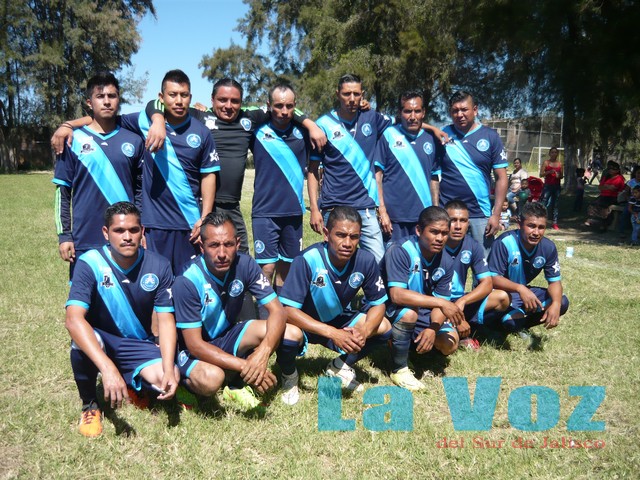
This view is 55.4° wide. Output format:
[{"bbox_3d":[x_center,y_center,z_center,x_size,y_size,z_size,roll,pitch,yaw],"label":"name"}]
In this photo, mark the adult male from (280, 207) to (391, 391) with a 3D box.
[{"bbox_3d":[0.066,0.314,2.998,0.560,0.981,0.720,1,8,-5],"label":"adult male"}]

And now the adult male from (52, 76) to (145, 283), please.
[{"bbox_3d":[-1.190,-0.071,3.407,0.520,1.690,0.310,-1,7,-12],"label":"adult male"}]

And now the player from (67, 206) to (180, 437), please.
[{"bbox_3d":[-0.945,0.312,3.031,0.560,1.020,0.740,-1,7,-10],"label":"player"}]

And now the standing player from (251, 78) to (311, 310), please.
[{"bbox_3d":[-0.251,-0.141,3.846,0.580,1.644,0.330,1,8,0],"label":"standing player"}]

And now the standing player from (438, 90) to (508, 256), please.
[{"bbox_3d":[1.050,-0.183,4.280,0.560,1.700,0.340,1,7,8],"label":"standing player"}]

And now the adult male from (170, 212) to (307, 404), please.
[{"bbox_3d":[-0.407,0.332,2.901,0.620,0.953,0.740,-1,8,-13],"label":"adult male"}]

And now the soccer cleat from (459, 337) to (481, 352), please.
[{"bbox_3d":[0.916,0.660,3.860,0.100,0.100,0.270,-5,10,-36],"label":"soccer cleat"}]

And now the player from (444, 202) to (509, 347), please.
[{"bbox_3d":[0.934,0.227,3.842,0.560,0.964,0.720,0,8,-6],"label":"player"}]

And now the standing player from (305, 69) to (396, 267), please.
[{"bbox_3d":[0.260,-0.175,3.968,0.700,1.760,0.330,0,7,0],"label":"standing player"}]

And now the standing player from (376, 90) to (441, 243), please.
[{"bbox_3d":[0.610,-0.161,4.181,0.490,1.680,0.290,0,7,2],"label":"standing player"}]

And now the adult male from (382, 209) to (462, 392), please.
[{"bbox_3d":[0.565,0.281,3.490,0.490,0.970,0.670,-2,7,-18],"label":"adult male"}]

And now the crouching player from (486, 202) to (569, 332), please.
[{"bbox_3d":[1.292,0.238,3.822,0.530,0.962,0.680,3,8,10],"label":"crouching player"}]

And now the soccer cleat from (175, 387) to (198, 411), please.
[{"bbox_3d":[-0.648,0.726,3.025,0.110,0.130,0.270,-4,9,-33],"label":"soccer cleat"}]

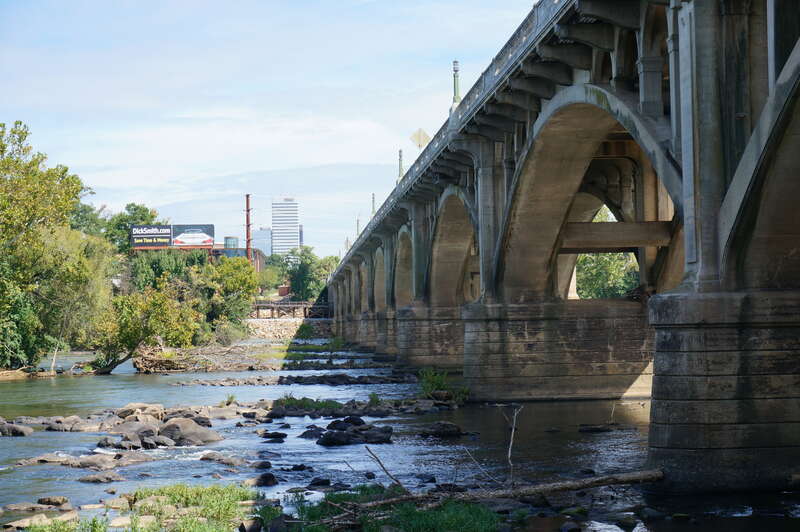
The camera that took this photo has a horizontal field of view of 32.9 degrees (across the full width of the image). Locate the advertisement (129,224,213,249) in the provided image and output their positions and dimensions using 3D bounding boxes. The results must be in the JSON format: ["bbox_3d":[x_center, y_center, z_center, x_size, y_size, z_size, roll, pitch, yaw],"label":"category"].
[{"bbox_3d":[-41.150,-5.340,245.000,15.200,4.300,0.800,0,-2,-2],"label":"advertisement"}]

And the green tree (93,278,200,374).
[{"bbox_3d":[-18.160,4.330,97.000,7.700,6.900,6.500,0,-2,0],"label":"green tree"}]

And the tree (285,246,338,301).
[{"bbox_3d":[-19.600,1.880,300.000,11.000,12.400,10.000,0,-2,0],"label":"tree"}]

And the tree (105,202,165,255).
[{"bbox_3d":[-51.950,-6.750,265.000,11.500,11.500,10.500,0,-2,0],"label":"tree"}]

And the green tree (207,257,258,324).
[{"bbox_3d":[-21.510,3.040,175.000,6.500,8.500,6.000,0,-2,0],"label":"green tree"}]

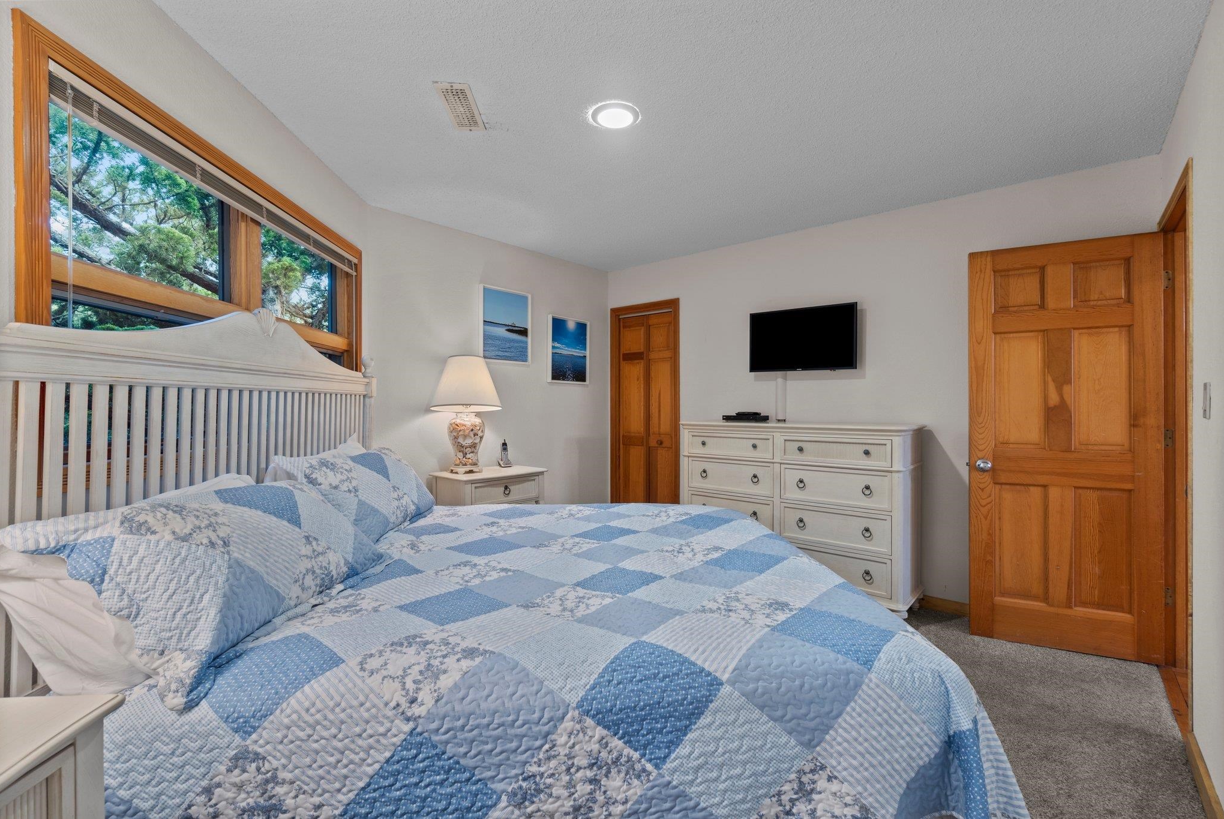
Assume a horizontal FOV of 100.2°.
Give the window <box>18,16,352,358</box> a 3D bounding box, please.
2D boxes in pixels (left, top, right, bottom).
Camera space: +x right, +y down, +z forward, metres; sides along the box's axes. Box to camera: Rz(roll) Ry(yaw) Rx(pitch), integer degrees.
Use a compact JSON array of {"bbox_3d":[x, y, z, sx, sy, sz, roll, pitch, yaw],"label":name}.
[{"bbox_3d":[-1.415,-0.359,2.080,0.090,1.110,1.850,0,0,-4],"label":"window"}]

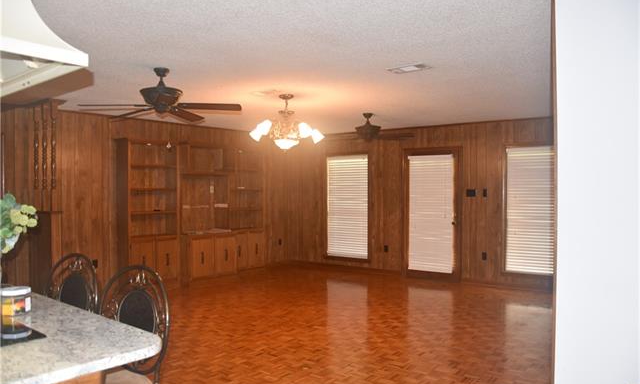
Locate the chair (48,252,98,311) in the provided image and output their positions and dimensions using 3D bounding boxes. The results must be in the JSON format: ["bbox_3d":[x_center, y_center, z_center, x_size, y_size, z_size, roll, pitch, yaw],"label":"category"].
[{"bbox_3d":[-1.316,0.864,2.180,0.450,1.100,0.500,0,1,34],"label":"chair"}]

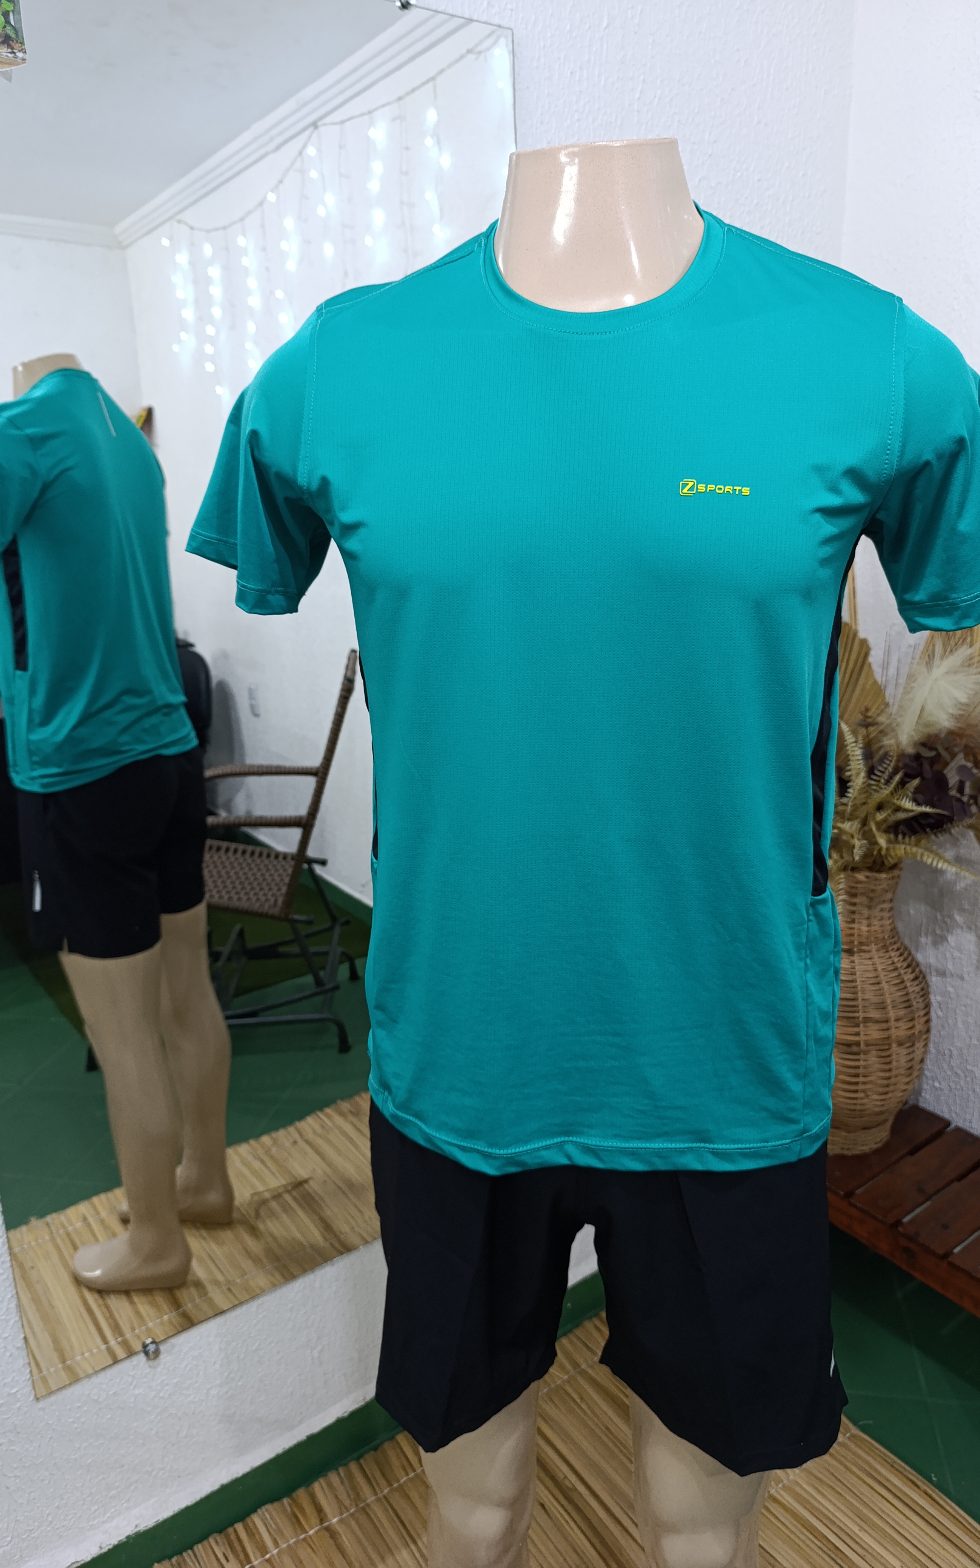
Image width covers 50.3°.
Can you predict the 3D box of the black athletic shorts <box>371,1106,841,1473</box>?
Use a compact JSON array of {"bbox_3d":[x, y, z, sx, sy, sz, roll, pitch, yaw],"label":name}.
[{"bbox_3d":[0.093,0.343,0.865,0.400,0.360,0.260,0,16,7],"label":"black athletic shorts"}]

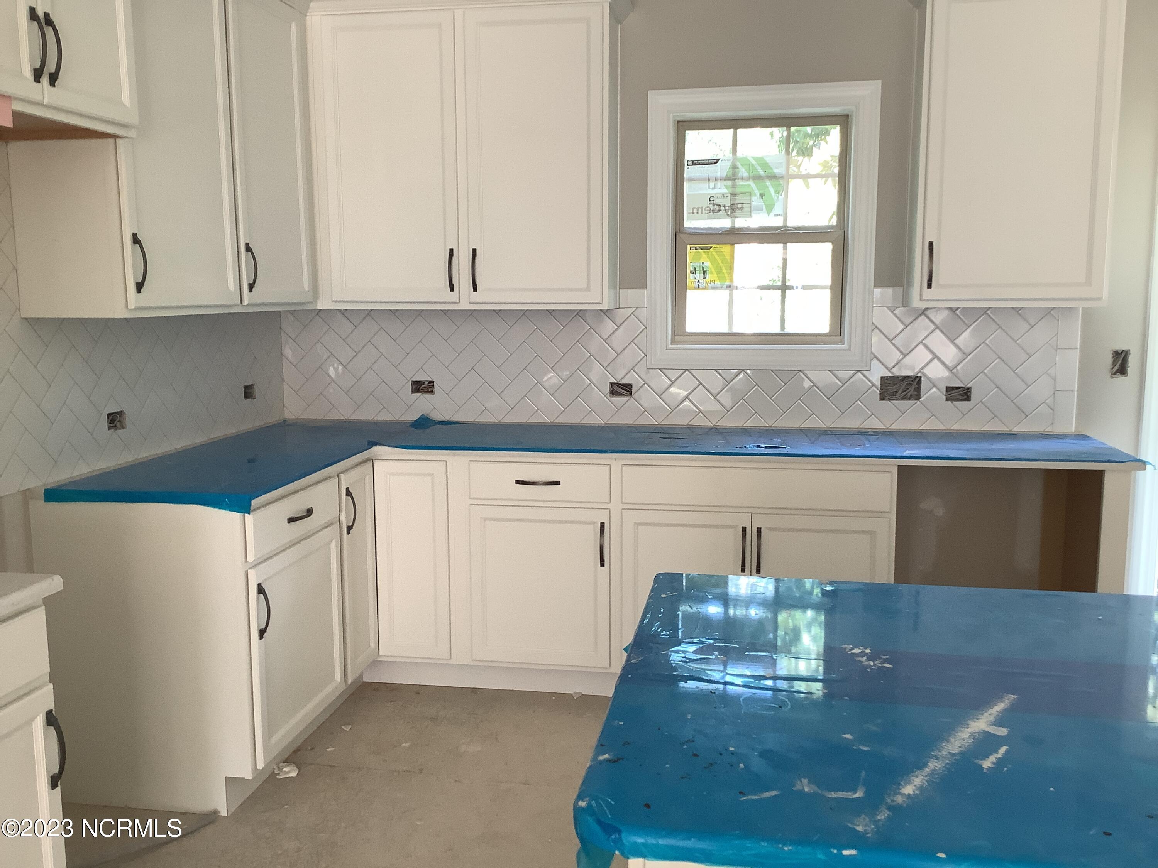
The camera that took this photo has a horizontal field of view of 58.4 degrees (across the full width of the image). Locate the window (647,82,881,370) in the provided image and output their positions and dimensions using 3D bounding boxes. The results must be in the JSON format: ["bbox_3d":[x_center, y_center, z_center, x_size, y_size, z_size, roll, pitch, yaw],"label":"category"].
[{"bbox_3d":[0.690,-0.773,3.951,0.847,1.048,0.125,1,8,10],"label":"window"}]

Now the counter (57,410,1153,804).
[{"bbox_3d":[0.179,0.527,3.385,3.135,0.908,1.557,1,8,10],"label":"counter"}]

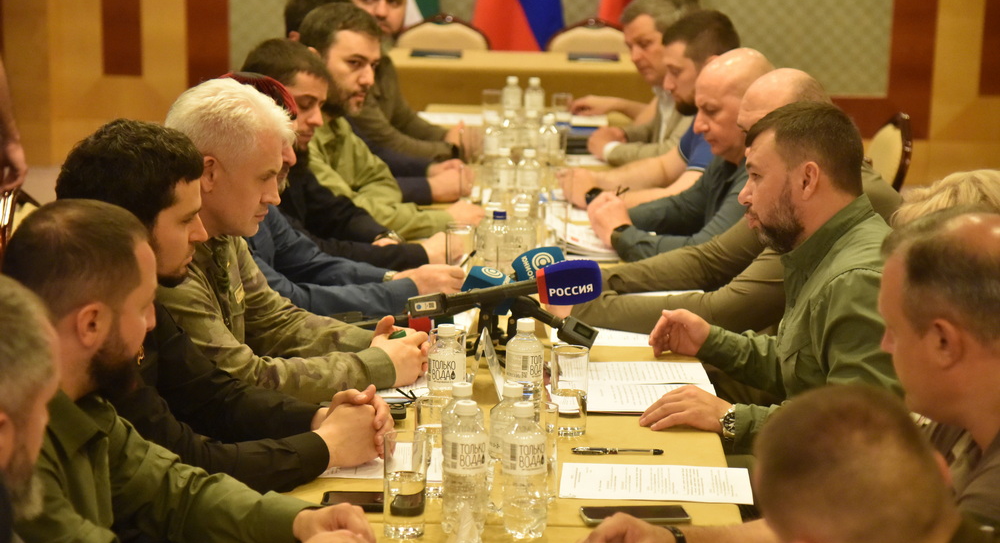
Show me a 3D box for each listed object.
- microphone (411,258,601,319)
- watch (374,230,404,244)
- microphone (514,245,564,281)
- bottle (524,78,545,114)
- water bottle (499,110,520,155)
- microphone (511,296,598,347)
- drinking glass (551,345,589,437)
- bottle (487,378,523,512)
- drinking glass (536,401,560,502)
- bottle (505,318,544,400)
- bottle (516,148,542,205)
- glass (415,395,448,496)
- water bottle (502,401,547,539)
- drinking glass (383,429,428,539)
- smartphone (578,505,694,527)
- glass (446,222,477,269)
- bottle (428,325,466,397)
[{"bbox_3d":[0.010,0.038,4.440,0.378,0.076,0.075,-8,9,10],"label":"microphone"},{"bbox_3d":[-0.271,-0.078,5.583,0.065,0.055,0.038,22,3,-19],"label":"watch"},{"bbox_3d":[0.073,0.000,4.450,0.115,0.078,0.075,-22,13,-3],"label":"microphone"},{"bbox_3d":[0.119,-0.579,7.949,0.066,0.196,0.066,1,11,0],"label":"bottle"},{"bbox_3d":[0.029,-0.392,6.944,0.066,0.196,0.066,1,11,0],"label":"water bottle"},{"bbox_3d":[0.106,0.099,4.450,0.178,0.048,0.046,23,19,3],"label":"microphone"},{"bbox_3d":[0.119,0.203,3.864,0.062,0.145,0.062,1,11,0],"label":"drinking glass"},{"bbox_3d":[0.018,0.265,3.412,0.067,0.197,0.067,1,11,0],"label":"bottle"},{"bbox_3d":[0.058,0.277,3.491,0.062,0.145,0.062,1,11,0],"label":"drinking glass"},{"bbox_3d":[0.043,0.179,3.844,0.067,0.197,0.067,1,11,0],"label":"bottle"},{"bbox_3d":[0.077,-0.228,6.072,0.066,0.196,0.066,1,11,0],"label":"bottle"},{"bbox_3d":[-0.099,0.270,3.490,0.061,0.144,0.061,1,10,0],"label":"glass"},{"bbox_3d":[0.034,0.285,3.281,0.065,0.194,0.065,0,10,-8],"label":"water bottle"},{"bbox_3d":[-0.138,0.309,3.313,0.064,0.147,0.064,1,11,0],"label":"drinking glass"},{"bbox_3d":[0.201,0.363,3.386,0.155,0.009,0.075,0,10,-6],"label":"smartphone"},{"bbox_3d":[-0.088,-0.031,5.130,0.065,0.147,0.065,1,11,0],"label":"glass"},{"bbox_3d":[-0.090,0.186,3.815,0.065,0.194,0.065,0,10,-8],"label":"bottle"}]

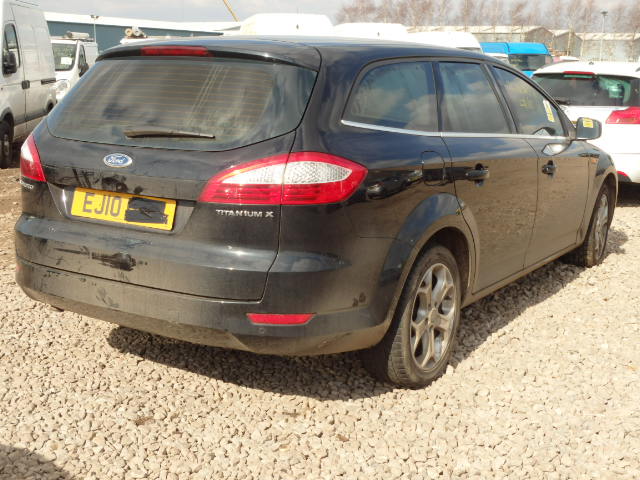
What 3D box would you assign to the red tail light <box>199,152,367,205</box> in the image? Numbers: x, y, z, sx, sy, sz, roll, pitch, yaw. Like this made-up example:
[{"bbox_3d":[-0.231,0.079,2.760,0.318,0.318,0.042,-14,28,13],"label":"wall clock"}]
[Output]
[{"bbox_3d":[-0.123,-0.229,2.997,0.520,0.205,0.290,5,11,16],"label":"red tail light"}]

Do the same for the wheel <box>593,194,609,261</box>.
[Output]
[{"bbox_3d":[1.908,-0.100,6.066,0.200,0.480,0.480,8,13,31],"label":"wheel"}]

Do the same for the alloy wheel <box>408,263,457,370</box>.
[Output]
[{"bbox_3d":[0.412,0.320,3.677,0.200,0.480,0.480,8,13,31],"label":"alloy wheel"}]

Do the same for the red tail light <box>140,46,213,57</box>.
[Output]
[{"bbox_3d":[-0.570,-0.750,3.371,0.360,0.042,0.050,8,13,31],"label":"red tail light"}]

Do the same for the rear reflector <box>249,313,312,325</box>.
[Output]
[{"bbox_3d":[-0.127,0.271,2.915,0.225,0.045,0.035,2,11,4],"label":"rear reflector"}]

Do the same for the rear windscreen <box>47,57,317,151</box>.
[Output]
[{"bbox_3d":[-0.620,-0.525,3.341,1.230,0.480,0.120,8,-29,31],"label":"rear windscreen"}]

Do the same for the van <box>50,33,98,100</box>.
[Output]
[{"bbox_3d":[-7.128,-4.339,22.534,1.950,2.100,4.800,-1,12,-7],"label":"van"}]

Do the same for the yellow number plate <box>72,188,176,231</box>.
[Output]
[{"bbox_3d":[-0.747,-0.121,3.227,0.520,0.111,0.015,8,0,31],"label":"yellow number plate"}]

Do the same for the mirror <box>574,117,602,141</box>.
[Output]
[{"bbox_3d":[1.641,-0.680,5.189,0.190,0.155,0.130,8,13,31],"label":"mirror"}]

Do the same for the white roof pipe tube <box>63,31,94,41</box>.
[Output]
[{"bbox_3d":[-5.479,-4.663,19.400,0.420,0.190,2.100,0,11,-9],"label":"white roof pipe tube"}]

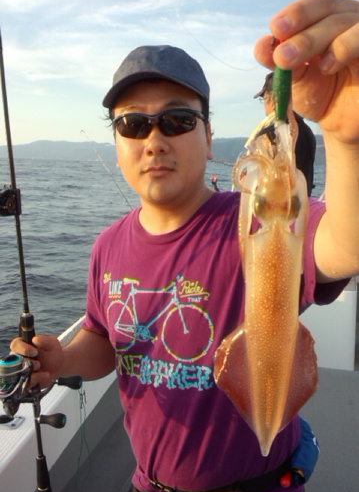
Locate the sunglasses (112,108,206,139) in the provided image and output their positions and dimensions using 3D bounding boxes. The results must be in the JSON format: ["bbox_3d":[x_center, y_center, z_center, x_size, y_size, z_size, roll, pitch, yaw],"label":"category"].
[{"bbox_3d":[-0.021,-0.190,0.775,0.145,0.046,0.140,-4,3,13],"label":"sunglasses"}]

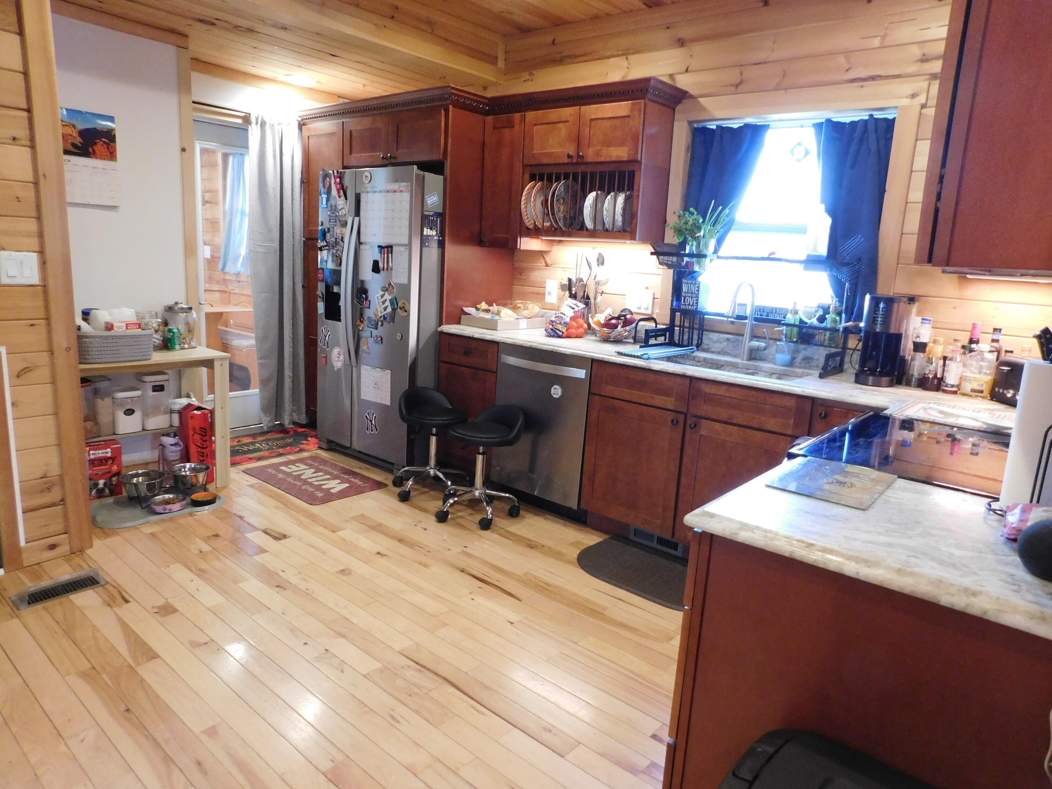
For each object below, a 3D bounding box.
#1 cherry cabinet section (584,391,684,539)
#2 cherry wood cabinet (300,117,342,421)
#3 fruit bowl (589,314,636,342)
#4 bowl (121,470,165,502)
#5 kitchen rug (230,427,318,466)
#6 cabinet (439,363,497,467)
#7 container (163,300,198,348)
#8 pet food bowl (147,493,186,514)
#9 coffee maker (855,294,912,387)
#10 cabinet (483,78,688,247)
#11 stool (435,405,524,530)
[{"bbox_3d":[0.678,0.292,3.502,0.519,0.585,0.600,12,14,39],"label":"cherry cabinet section"},{"bbox_3d":[-1.205,-0.802,4.964,0.465,2.070,0.600,13,14,38],"label":"cherry wood cabinet"},{"bbox_3d":[0.464,-0.354,3.772,0.250,0.120,0.250,3,11,-1],"label":"fruit bowl"},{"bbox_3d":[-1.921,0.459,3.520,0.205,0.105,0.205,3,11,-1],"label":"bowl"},{"bbox_3d":[-1.758,0.332,4.653,0.610,0.010,0.840,13,14,38],"label":"kitchen rug"},{"bbox_3d":[-0.160,0.109,4.221,0.452,0.610,0.590,13,14,38],"label":"cabinet"},{"bbox_3d":[-1.932,-0.392,3.909,0.178,0.255,0.178,13,14,38],"label":"container"},{"bbox_3d":[-1.764,0.536,3.436,0.176,0.050,0.176,3,11,-1],"label":"pet food bowl"},{"bbox_3d":[1.449,-0.225,2.823,0.180,0.355,0.300,11,14,34],"label":"coffee maker"},{"bbox_3d":[0.264,-1.180,3.775,1.100,0.790,0.400,13,15,40],"label":"cabinet"},{"bbox_3d":[-0.235,0.345,3.548,0.430,0.577,0.430,-5,14,-37],"label":"stool"}]

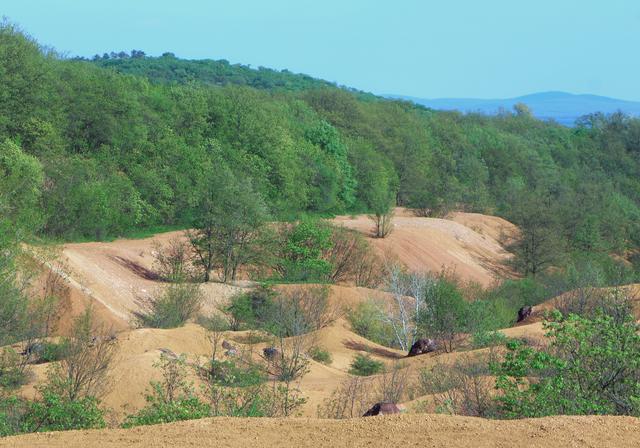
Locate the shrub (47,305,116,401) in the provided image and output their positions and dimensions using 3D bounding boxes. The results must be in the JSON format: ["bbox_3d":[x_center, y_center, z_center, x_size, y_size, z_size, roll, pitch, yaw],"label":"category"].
[{"bbox_3d":[-7.641,4.213,93.000,2.240,3.010,2.020,0,2,-5],"label":"shrub"}]

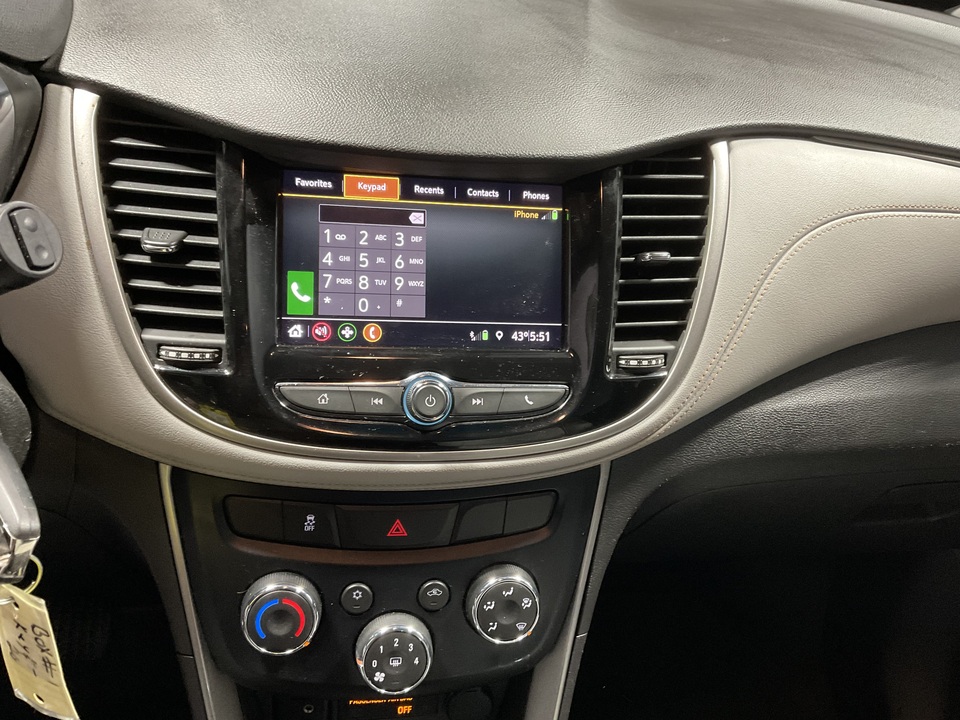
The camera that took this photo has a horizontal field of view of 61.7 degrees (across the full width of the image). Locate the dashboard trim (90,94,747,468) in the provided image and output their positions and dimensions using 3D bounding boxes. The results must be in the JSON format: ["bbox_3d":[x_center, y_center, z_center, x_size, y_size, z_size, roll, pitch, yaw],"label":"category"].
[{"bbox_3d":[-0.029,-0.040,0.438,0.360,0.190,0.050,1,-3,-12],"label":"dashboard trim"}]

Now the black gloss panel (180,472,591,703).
[{"bbox_3d":[-0.056,0.147,0.552,0.295,0.147,0.055,1,3,-12],"label":"black gloss panel"}]

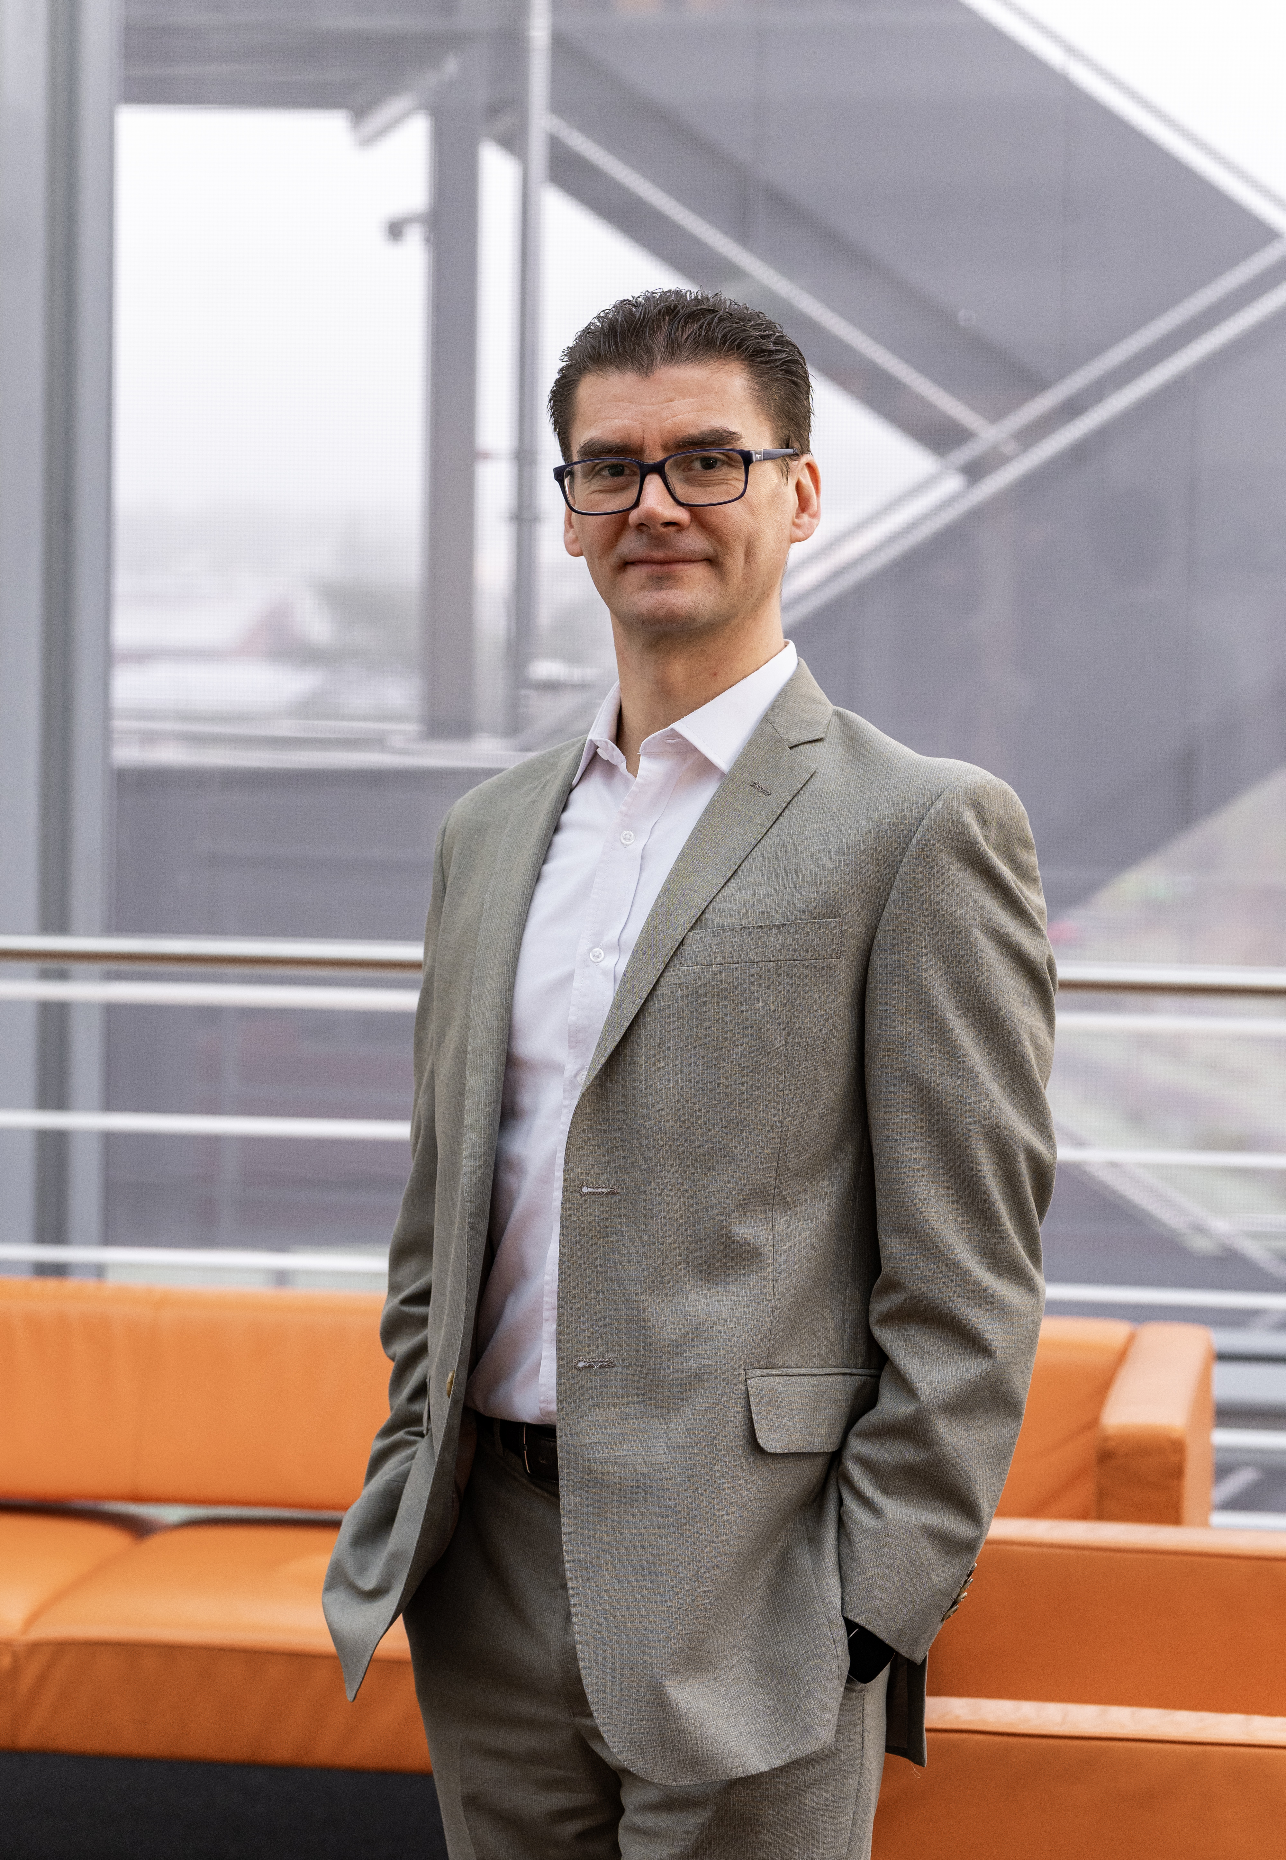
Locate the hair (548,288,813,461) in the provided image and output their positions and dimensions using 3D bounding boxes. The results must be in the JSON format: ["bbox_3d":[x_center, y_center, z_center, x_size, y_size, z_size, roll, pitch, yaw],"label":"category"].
[{"bbox_3d":[0.028,-0.348,3.085,0.172,0.168,0.198,-3,6,17],"label":"hair"}]

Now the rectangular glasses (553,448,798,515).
[{"bbox_3d":[0.027,-0.303,3.066,0.142,0.045,0.143,-3,6,17],"label":"rectangular glasses"}]

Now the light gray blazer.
[{"bbox_3d":[0.039,0.189,3.080,0.530,0.750,0.340,3,4,36],"label":"light gray blazer"}]

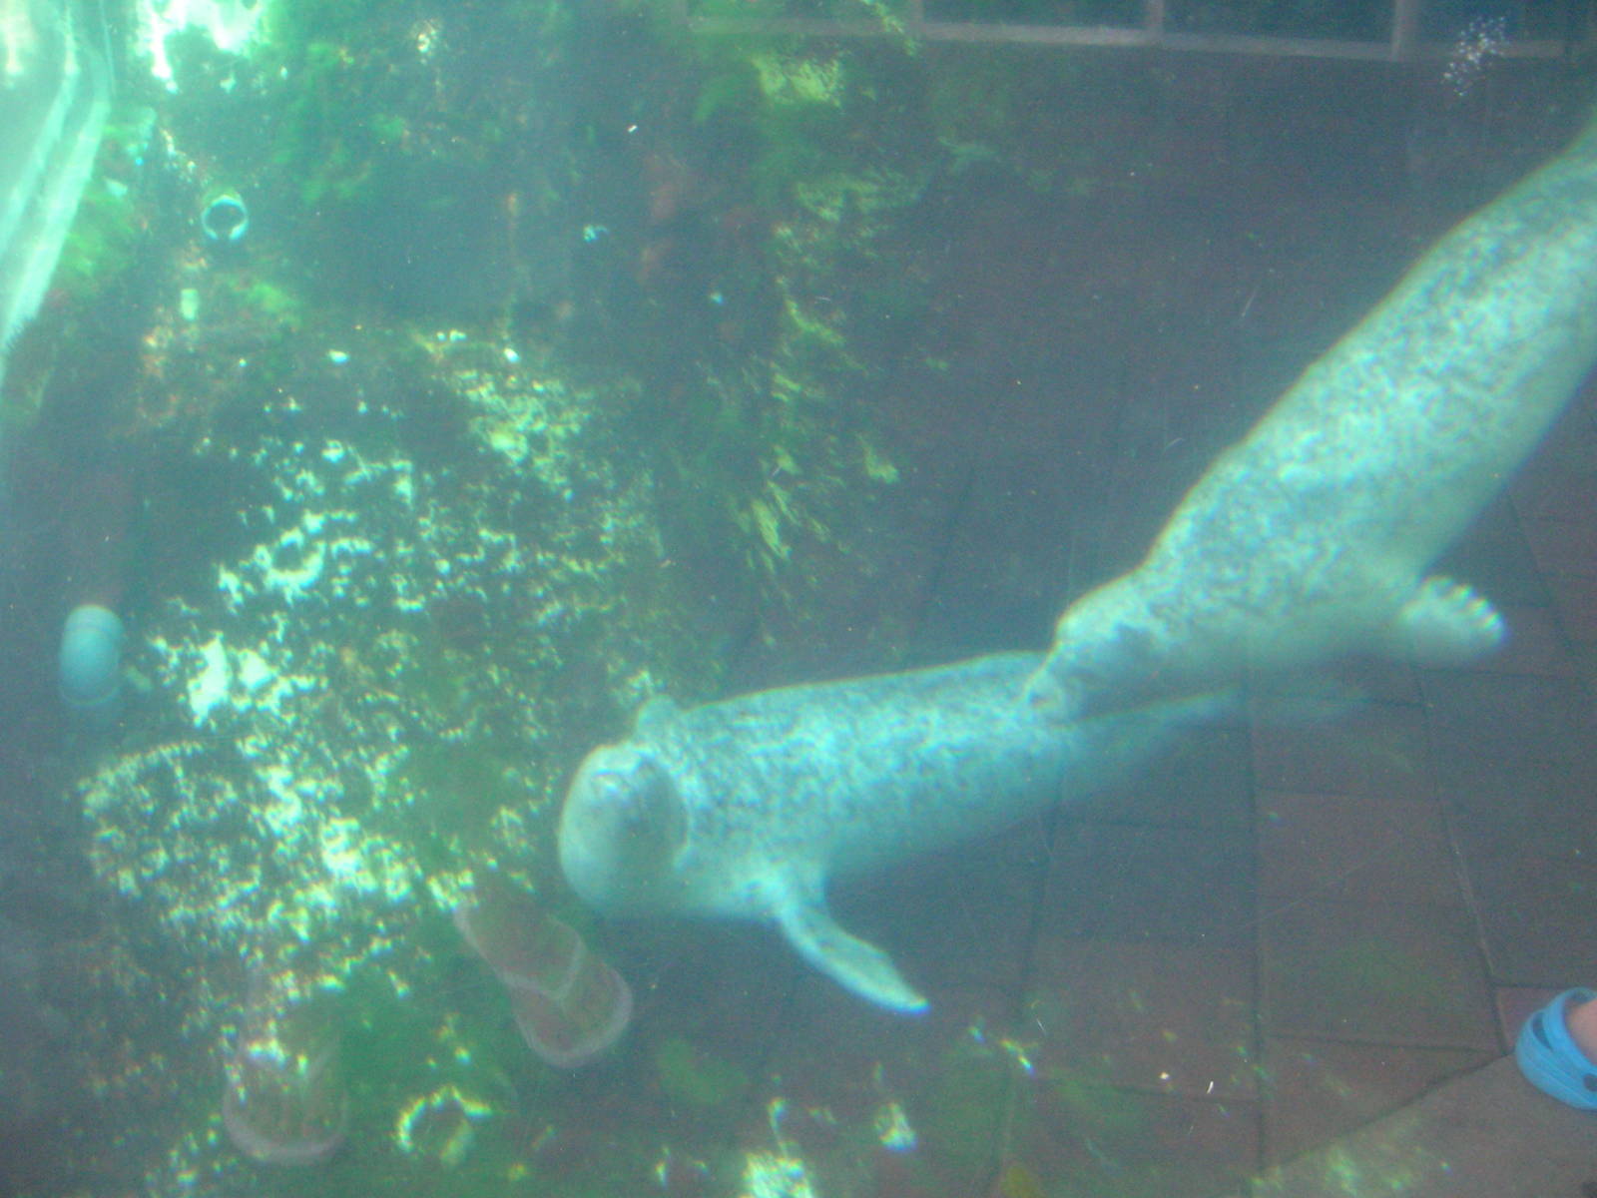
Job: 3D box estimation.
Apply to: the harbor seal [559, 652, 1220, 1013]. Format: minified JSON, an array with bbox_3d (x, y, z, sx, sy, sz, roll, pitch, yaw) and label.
[{"bbox_3d":[0.270,0.377,3.100,1.500,0.410,0.520,-9,35,-24],"label":"harbor seal"}]

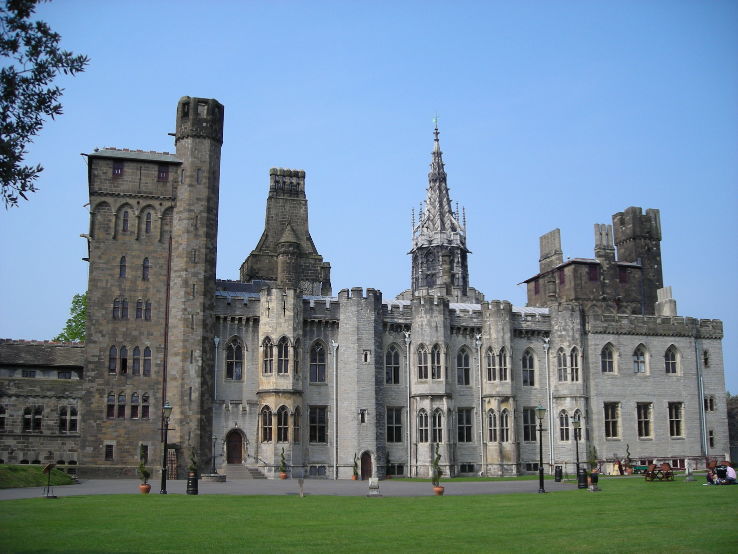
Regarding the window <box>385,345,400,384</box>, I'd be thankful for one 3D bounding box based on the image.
[{"bbox_3d":[1.638,6.058,56.059,1.109,2.828,0.250,4,-12,-19],"label":"window"}]

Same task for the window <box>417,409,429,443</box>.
[{"bbox_3d":[4.030,11.006,59.988,0.960,2.508,0.300,-5,-12,26],"label":"window"}]

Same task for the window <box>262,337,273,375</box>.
[{"bbox_3d":[-6.750,5.297,54.661,0.874,2.562,0.300,-6,-13,27],"label":"window"}]

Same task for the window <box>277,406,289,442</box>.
[{"bbox_3d":[-5.827,9.977,54.907,0.839,2.433,0.300,4,-11,-21],"label":"window"}]

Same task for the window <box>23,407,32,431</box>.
[{"bbox_3d":[-23.500,9.746,55.825,0.669,1.694,0.300,4,-11,-18],"label":"window"}]

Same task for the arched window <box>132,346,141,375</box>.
[{"bbox_3d":[-14.216,5.125,49.536,0.470,1.797,0.250,4,-12,-19],"label":"arched window"}]

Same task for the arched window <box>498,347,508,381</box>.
[{"bbox_3d":[9.556,6.201,57.547,0.718,2.445,0.250,4,-12,-19],"label":"arched window"}]

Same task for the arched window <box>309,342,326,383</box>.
[{"bbox_3d":[-3.607,5.948,56.708,1.254,3.003,0.300,3,-12,-17],"label":"arched window"}]

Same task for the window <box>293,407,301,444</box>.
[{"bbox_3d":[-5.112,10.406,57.005,0.300,2.696,0.966,-5,-12,26],"label":"window"}]

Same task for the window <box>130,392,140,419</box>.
[{"bbox_3d":[-14.991,8.266,52.043,0.543,1.699,0.300,3,-12,-17],"label":"window"}]

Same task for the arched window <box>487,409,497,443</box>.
[{"bbox_3d":[8.924,10.693,58.432,0.733,2.387,0.300,-6,-13,27],"label":"arched window"}]

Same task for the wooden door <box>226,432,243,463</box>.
[{"bbox_3d":[-8.828,11.192,53.222,1.046,2.183,0.200,3,-12,-17],"label":"wooden door"}]

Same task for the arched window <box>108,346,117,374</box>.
[{"bbox_3d":[-15.511,5.034,49.095,0.462,1.750,0.250,4,-12,-19],"label":"arched window"}]

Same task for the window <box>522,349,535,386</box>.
[{"bbox_3d":[12.554,7.123,63.785,1.190,2.983,0.300,4,-11,-21],"label":"window"}]

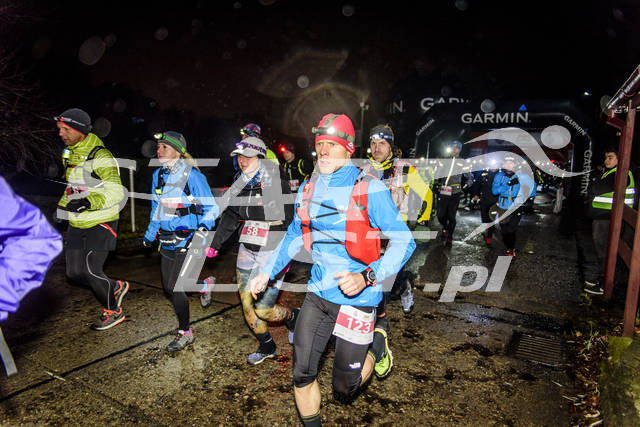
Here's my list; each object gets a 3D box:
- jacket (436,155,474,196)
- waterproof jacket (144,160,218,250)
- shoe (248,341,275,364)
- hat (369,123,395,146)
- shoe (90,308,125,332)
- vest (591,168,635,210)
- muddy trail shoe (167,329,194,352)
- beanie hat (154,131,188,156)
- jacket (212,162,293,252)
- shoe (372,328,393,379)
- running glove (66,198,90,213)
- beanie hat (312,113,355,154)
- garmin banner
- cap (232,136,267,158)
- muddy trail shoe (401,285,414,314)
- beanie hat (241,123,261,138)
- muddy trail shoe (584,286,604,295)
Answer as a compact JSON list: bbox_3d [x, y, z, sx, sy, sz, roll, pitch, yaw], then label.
[{"bbox_3d":[2.255,-0.632,7.100,0.540,0.650,0.340,6,8,37],"label":"jacket"},{"bbox_3d":[-1.019,-0.066,3.150,0.480,0.630,0.360,5,8,31],"label":"waterproof jacket"},{"bbox_3d":[-0.408,0.991,3.030,0.250,0.120,0.095,-9,11,-41],"label":"shoe"},{"bbox_3d":[0.471,-0.592,3.240,0.180,0.165,0.220,5,8,30],"label":"hat"},{"bbox_3d":[-1.778,0.876,3.583,0.105,0.120,0.285,8,15,44],"label":"shoe"},{"bbox_3d":[3.393,-0.278,4.950,0.330,0.520,0.440,1,6,-5],"label":"vest"},{"bbox_3d":[-1.042,0.952,3.200,0.095,0.115,0.255,5,11,36],"label":"muddy trail shoe"},{"bbox_3d":[-1.068,-0.516,3.080,0.215,0.160,0.175,15,-5,-42],"label":"beanie hat"},{"bbox_3d":[-0.461,-0.069,2.950,0.520,0.580,0.370,5,10,33],"label":"jacket"},{"bbox_3d":[0.354,0.801,2.440,0.110,0.280,0.100,-7,8,-40],"label":"shoe"},{"bbox_3d":[-1.820,-0.061,3.220,0.160,0.100,0.090,-6,8,-14],"label":"running glove"},{"bbox_3d":[0.067,-0.384,2.050,0.180,0.190,0.220,6,9,32],"label":"beanie hat"},{"bbox_3d":[3.954,-1.212,9.400,3.500,2.500,0.650,3,7,22],"label":"garmin banner"},{"bbox_3d":[-0.478,-0.441,2.870,0.180,0.140,0.260,5,8,32],"label":"cap"},{"bbox_3d":[0.824,0.820,4.020,0.105,0.130,0.280,3,32,16],"label":"muddy trail shoe"},{"bbox_3d":[-0.741,-0.888,4.650,0.210,0.160,0.180,-4,7,-40],"label":"beanie hat"},{"bbox_3d":[3.222,0.894,5.000,0.270,0.100,0.100,8,10,41],"label":"muddy trail shoe"}]

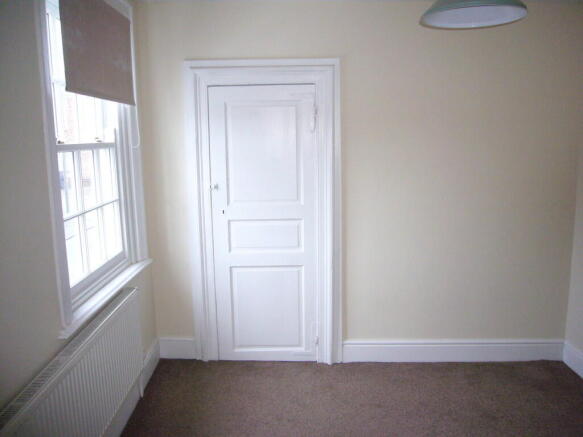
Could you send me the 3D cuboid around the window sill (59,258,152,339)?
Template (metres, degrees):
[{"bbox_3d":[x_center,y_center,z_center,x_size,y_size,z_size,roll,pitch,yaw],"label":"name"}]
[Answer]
[{"bbox_3d":[-0.921,0.343,2.421,0.090,0.040,1.384,-1,7,-3],"label":"window sill"}]

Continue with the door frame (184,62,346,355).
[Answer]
[{"bbox_3d":[-0.175,-0.007,3.240,1.040,2.090,0.100,-1,7,3],"label":"door frame"}]

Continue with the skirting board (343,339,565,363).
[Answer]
[{"bbox_3d":[1.121,0.922,3.308,1.514,0.171,0.027,-1,7,3],"label":"skirting board"}]

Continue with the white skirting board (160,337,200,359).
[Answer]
[{"bbox_3d":[-0.809,0.934,3.411,0.285,0.166,0.027,-1,7,3],"label":"white skirting board"}]

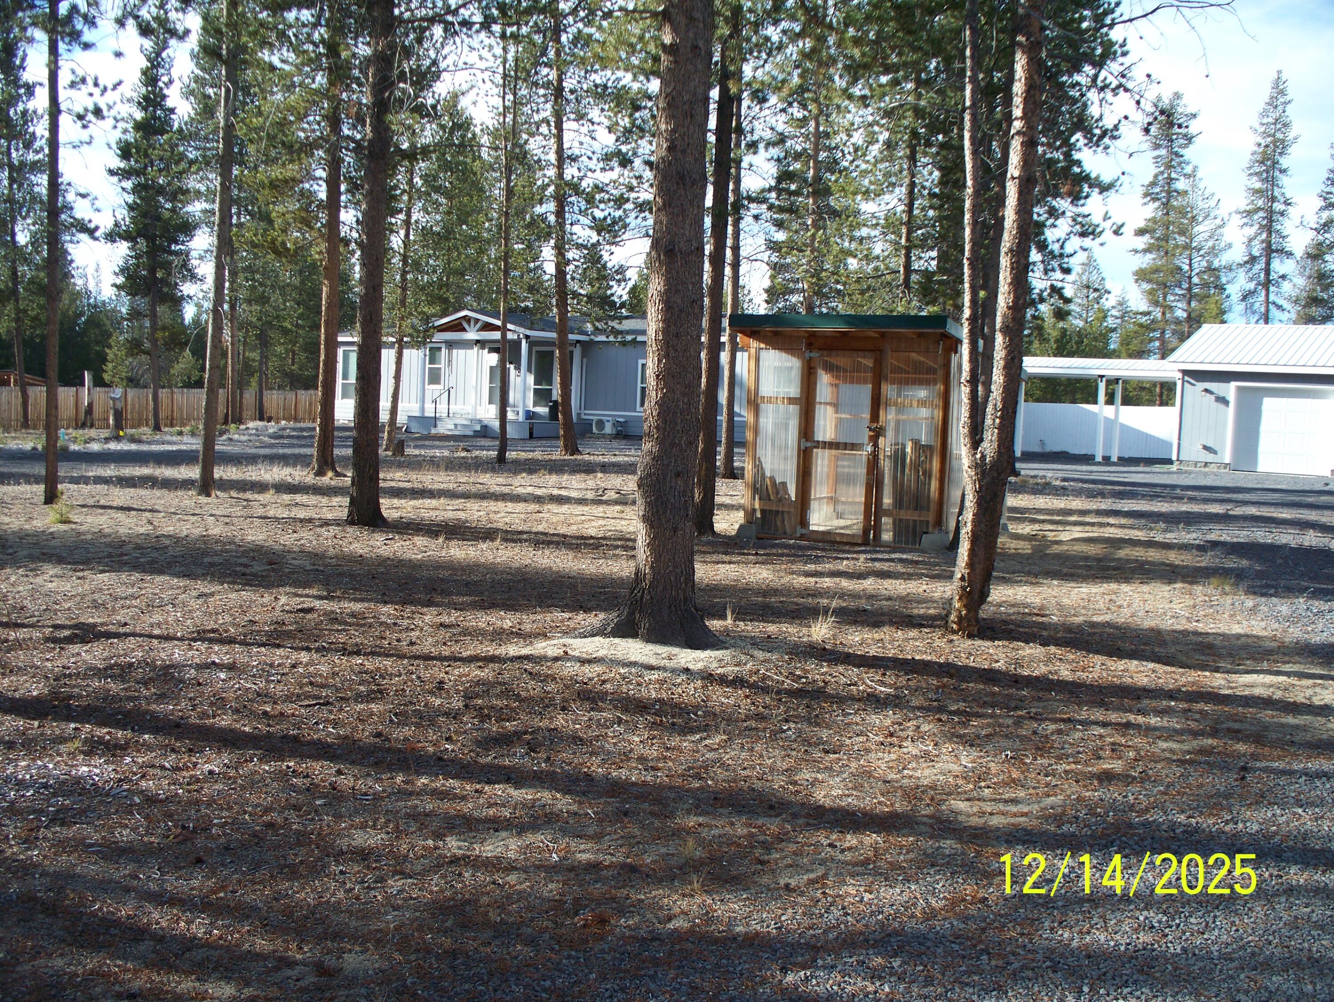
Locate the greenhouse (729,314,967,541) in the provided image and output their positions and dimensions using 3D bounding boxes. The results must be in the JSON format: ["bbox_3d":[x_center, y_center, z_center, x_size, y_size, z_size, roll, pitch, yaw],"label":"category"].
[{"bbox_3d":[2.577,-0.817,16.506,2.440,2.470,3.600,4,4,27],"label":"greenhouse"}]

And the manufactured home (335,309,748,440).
[{"bbox_3d":[-1.669,-3.863,41.861,18.200,3.580,10.000,5,5,37],"label":"manufactured home"}]

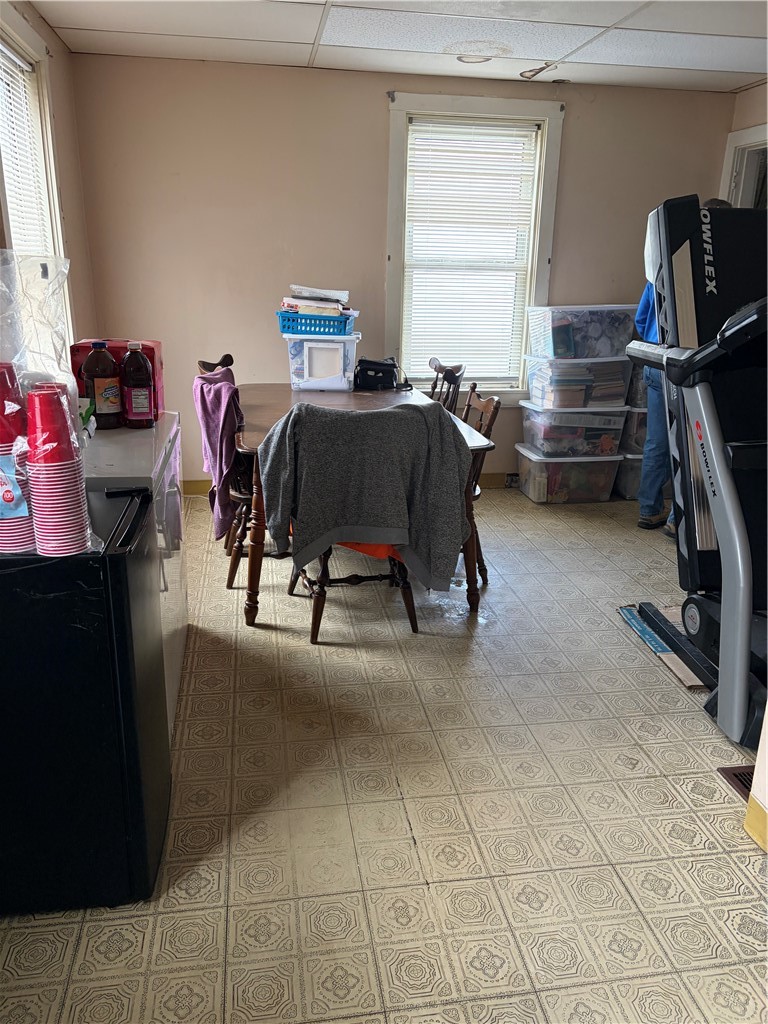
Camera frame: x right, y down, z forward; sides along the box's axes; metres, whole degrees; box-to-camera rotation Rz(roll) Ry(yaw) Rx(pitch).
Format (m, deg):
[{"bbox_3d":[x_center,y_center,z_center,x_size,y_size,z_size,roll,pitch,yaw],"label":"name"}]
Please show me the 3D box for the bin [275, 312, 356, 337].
[{"bbox_3d":[-0.350,-0.990,4.058,0.380,0.108,0.265,2,17,3],"label":"bin"}]

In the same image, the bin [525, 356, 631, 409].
[{"bbox_3d":[1.189,-0.808,4.743,0.575,0.302,0.388,-3,18,-13],"label":"bin"}]

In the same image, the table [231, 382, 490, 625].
[{"bbox_3d":[-0.199,-0.123,3.685,0.970,0.740,1.650,-2,18,-9],"label":"table"}]

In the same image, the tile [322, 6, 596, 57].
[{"bbox_3d":[0.339,-2.216,3.567,1.225,0.018,0.598,-2,18,-9],"label":"tile"}]

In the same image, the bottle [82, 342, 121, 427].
[{"bbox_3d":[-0.906,-0.410,2.491,0.119,0.272,0.119,17,23,41],"label":"bottle"}]

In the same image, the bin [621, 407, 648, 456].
[{"bbox_3d":[1.771,-0.553,4.965,0.580,0.310,0.410,-2,18,-9],"label":"bin"}]

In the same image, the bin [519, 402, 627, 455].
[{"bbox_3d":[1.184,-0.537,4.869,0.585,0.315,0.410,-2,18,-9],"label":"bin"}]

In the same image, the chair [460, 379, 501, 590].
[{"bbox_3d":[0.232,-0.138,3.571,0.500,0.860,0.460,-2,18,-11],"label":"chair"}]

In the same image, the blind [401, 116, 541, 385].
[{"bbox_3d":[0.512,-1.548,4.683,0.780,1.490,0.050,-2,18,-9],"label":"blind"}]

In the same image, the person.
[{"bbox_3d":[1.649,-0.732,4.101,0.480,1.740,0.480,-4,18,-16],"label":"person"}]

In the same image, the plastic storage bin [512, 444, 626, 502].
[{"bbox_3d":[1.175,-0.257,4.961,0.585,0.305,0.410,-2,18,-9],"label":"plastic storage bin"}]

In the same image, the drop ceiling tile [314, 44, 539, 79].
[{"bbox_3d":[0.253,-2.370,4.054,1.225,0.018,0.445,-2,18,-9],"label":"drop ceiling tile"}]

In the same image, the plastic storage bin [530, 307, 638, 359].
[{"bbox_3d":[1.185,-1.091,4.653,0.575,0.302,0.388,-3,18,-12],"label":"plastic storage bin"}]

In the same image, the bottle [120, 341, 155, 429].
[{"bbox_3d":[-0.825,-0.426,2.572,0.109,0.278,0.109,-1,18,-9],"label":"bottle"}]

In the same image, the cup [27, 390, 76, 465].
[{"bbox_3d":[-0.624,-0.157,1.437,0.095,0.122,0.095,-2,18,-9],"label":"cup"}]

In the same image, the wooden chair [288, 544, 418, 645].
[{"bbox_3d":[-0.109,-0.014,3.041,0.500,0.925,0.580,-3,18,-13],"label":"wooden chair"}]

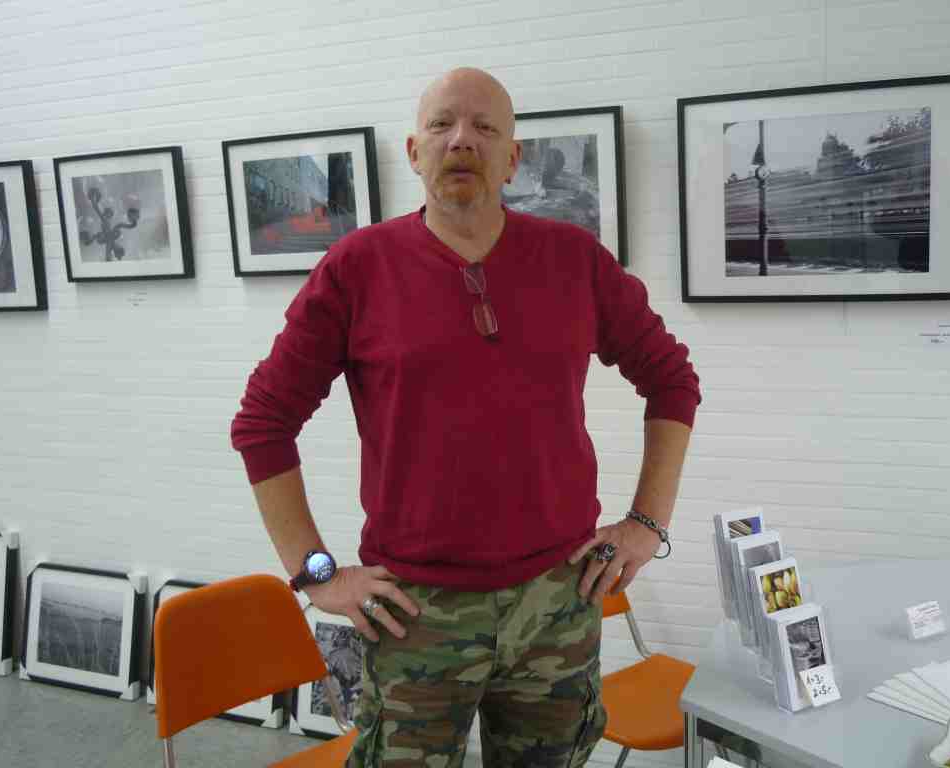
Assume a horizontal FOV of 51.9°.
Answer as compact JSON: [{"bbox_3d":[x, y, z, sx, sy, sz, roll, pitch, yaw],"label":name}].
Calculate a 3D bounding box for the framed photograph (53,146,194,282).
[{"bbox_3d":[-1.208,-0.573,3.348,0.535,0.432,0.030,1,10,22],"label":"framed photograph"}]

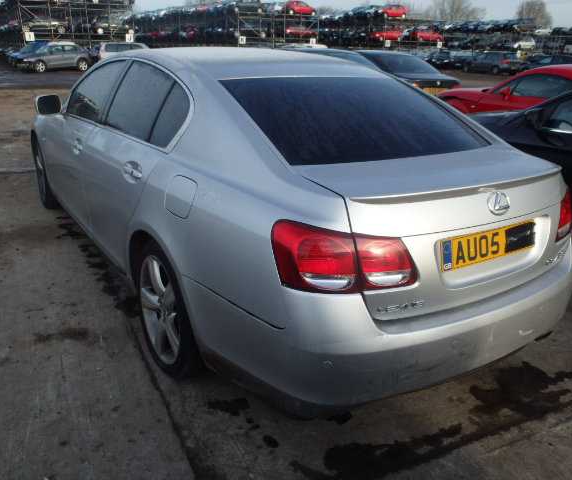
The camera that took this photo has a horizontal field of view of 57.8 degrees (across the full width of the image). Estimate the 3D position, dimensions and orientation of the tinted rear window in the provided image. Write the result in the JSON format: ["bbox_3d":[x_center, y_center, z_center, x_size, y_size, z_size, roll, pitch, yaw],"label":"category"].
[{"bbox_3d":[0.310,-0.578,2.292,1.140,0.100,0.730,-11,46,-32],"label":"tinted rear window"}]

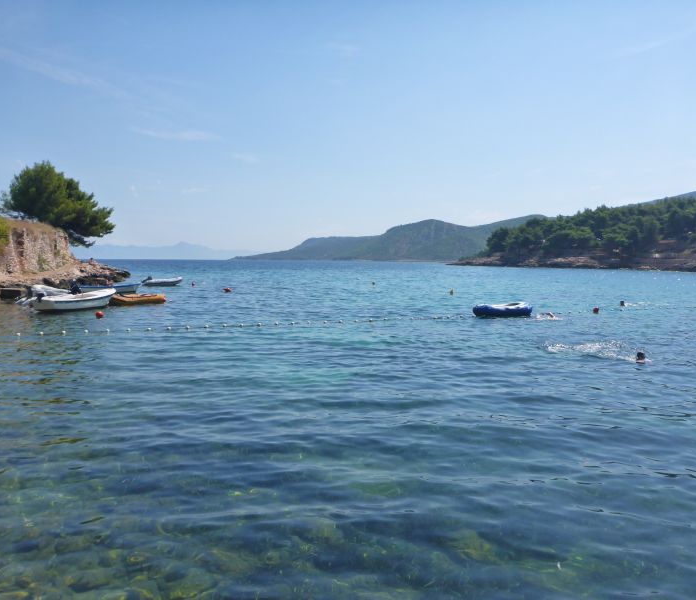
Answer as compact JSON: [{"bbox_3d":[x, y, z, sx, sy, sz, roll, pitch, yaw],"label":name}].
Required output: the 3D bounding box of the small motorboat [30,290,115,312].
[{"bbox_3d":[-12.472,-0.050,29.994,1.600,0.950,3.950,3,4,37],"label":"small motorboat"}]

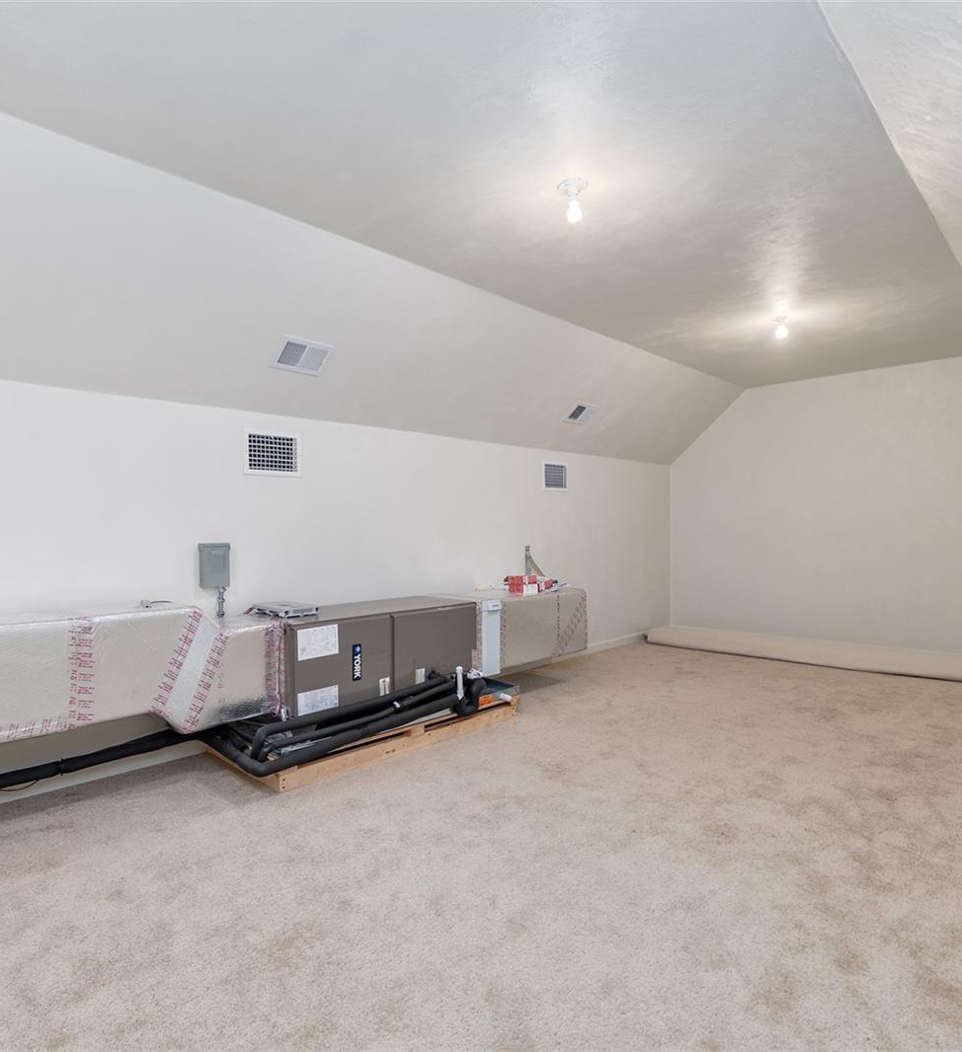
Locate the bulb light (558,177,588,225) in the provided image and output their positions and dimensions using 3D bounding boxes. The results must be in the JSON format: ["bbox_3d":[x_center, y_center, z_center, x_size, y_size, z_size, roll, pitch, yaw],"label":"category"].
[{"bbox_3d":[0.360,-1.263,2.405,0.114,0.160,0.114,0,0,0],"label":"bulb light"}]

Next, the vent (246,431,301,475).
[{"bbox_3d":[-1.157,-0.405,3.449,0.333,0.249,0.023,0,0,-45],"label":"vent"}]

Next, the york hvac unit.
[{"bbox_3d":[-0.638,0.696,3.514,1.204,0.454,0.515,0,0,-45],"label":"york hvac unit"}]

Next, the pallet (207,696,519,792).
[{"bbox_3d":[-0.597,1.101,3.479,1.550,0.117,0.739,0,0,-45],"label":"pallet"}]

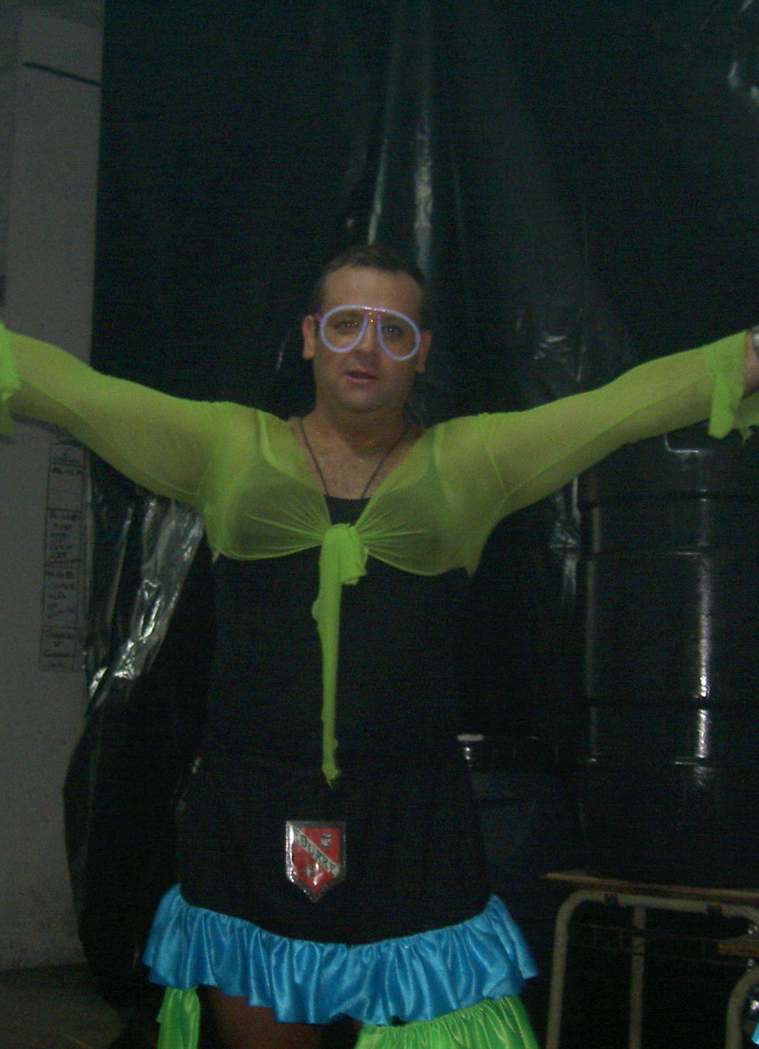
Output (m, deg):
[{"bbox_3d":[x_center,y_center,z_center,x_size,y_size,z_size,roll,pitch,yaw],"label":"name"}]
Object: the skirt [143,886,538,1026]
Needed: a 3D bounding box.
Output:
[{"bbox_3d":[-0.058,0.617,2.340,0.580,0.155,0.430,1,-5,0],"label":"skirt"}]

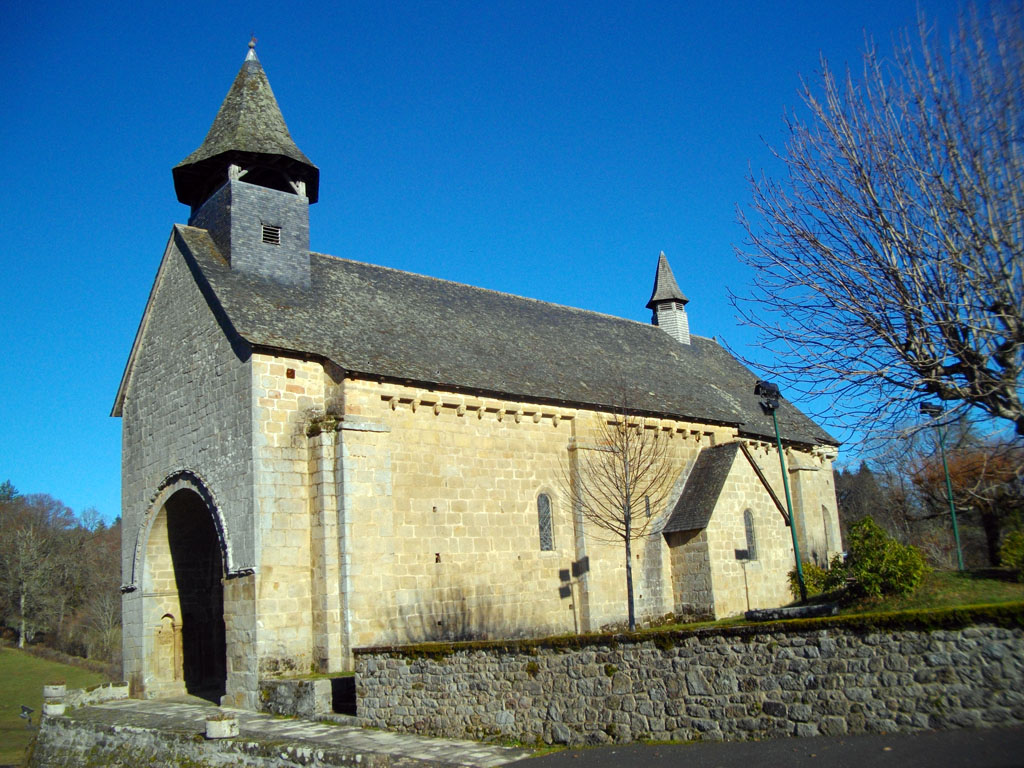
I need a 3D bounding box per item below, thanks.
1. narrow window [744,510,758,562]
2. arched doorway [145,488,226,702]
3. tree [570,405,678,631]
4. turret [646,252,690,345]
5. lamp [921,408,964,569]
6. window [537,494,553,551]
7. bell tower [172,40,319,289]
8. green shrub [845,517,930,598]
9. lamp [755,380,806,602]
[{"bbox_3d":[6.584,4.185,25.577,0.451,1.411,0.220,8,-17,-43],"label":"narrow window"},{"bbox_3d":[-6.922,4.526,20.014,0.800,4.474,3.994,8,-17,-43],"label":"arched doorway"},{"bbox_3d":[1.824,2.013,14.586,1.728,3.610,1.728,-4,-12,-1],"label":"tree"},{"bbox_3d":[6.001,-3.217,35.173,2.035,3.955,1.882,8,-17,-43],"label":"turret"},{"bbox_3d":[9.211,2.224,19.787,0.614,3.590,0.461,8,-17,-43],"label":"lamp"},{"bbox_3d":[0.753,3.320,22.081,0.432,1.344,0.220,8,-17,-43],"label":"window"},{"bbox_3d":[-6.712,-5.745,23.427,3.744,6.912,3.744,8,-17,-43],"label":"bell tower"},{"bbox_3d":[6.042,2.784,14.847,1.459,1.267,1.382,8,-17,-43],"label":"green shrub"},{"bbox_3d":[4.798,1.882,16.365,0.806,3.936,0.461,8,-17,-43],"label":"lamp"}]

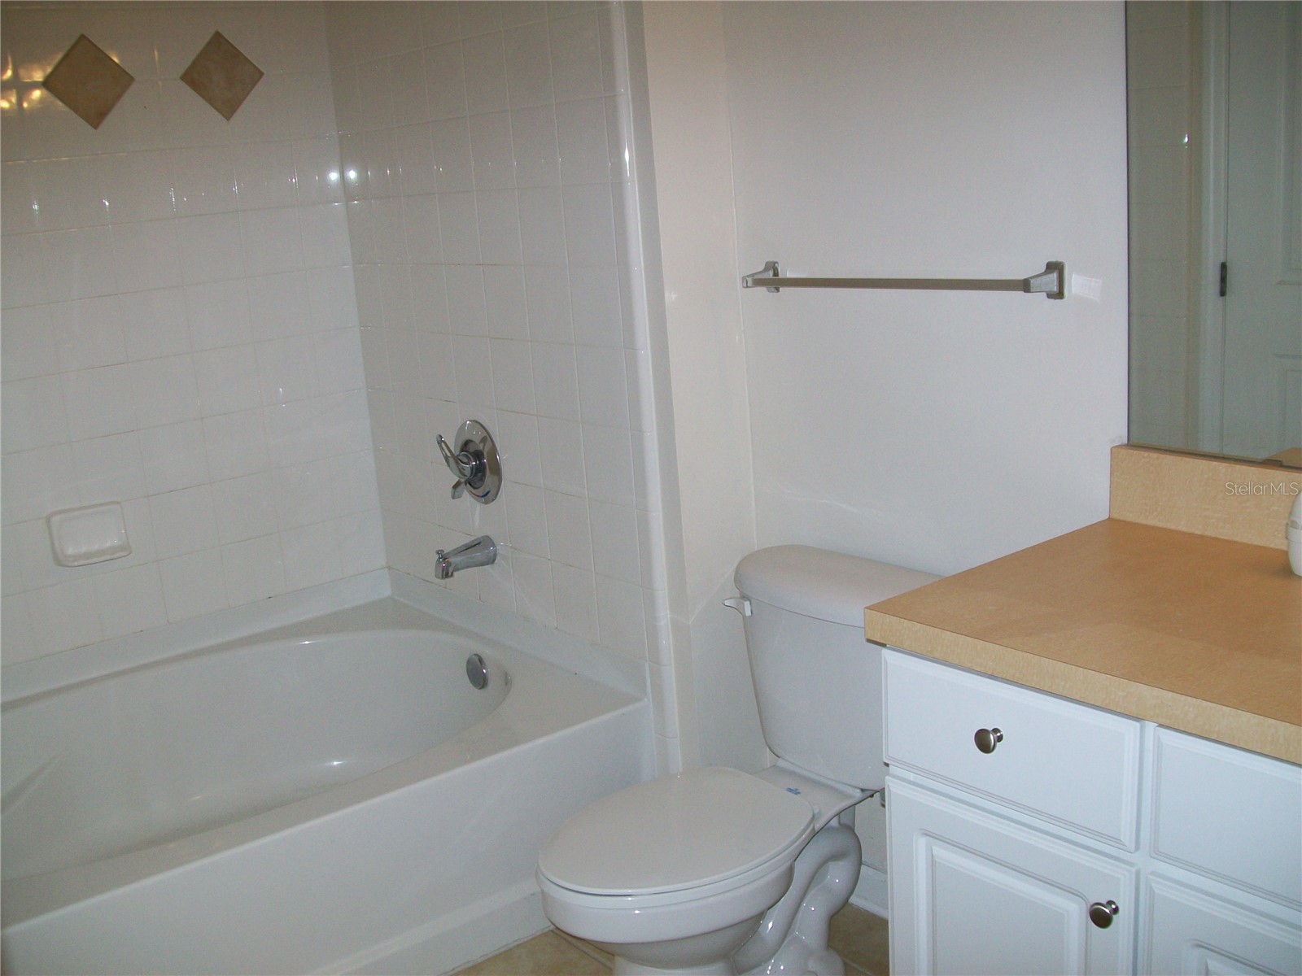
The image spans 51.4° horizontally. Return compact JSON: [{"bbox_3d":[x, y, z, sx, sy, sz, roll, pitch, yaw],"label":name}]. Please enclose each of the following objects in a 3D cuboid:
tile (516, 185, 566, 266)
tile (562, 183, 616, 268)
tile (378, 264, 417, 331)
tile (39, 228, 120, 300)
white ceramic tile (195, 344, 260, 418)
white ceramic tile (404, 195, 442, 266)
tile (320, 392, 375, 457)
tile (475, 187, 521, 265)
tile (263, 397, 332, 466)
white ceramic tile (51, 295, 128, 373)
[{"bbox_3d":[-0.211,-0.517,2.673,0.010,0.152,0.152,-15,17,-38],"label":"tile"},{"bbox_3d":[-0.112,-0.489,2.516,0.009,0.152,0.152,-15,17,-37],"label":"tile"},{"bbox_3d":[-0.585,-0.442,3.140,0.010,0.152,0.152,-15,17,-37],"label":"tile"},{"bbox_3d":[-1.217,-0.477,2.870,0.152,0.152,0.010,-15,17,-37],"label":"tile"},{"bbox_3d":[-0.986,-0.249,3.157,0.152,0.152,0.009,-14,16,-37],"label":"white ceramic tile"},{"bbox_3d":[-0.498,-0.569,2.987,0.010,0.152,0.152,-15,17,-37],"label":"white ceramic tile"},{"bbox_3d":[-0.748,-0.160,3.330,0.121,0.152,0.009,-15,17,-37],"label":"tile"},{"bbox_3d":[-0.305,-0.529,2.752,0.010,0.152,0.152,-15,17,-37],"label":"tile"},{"bbox_3d":[-0.851,-0.132,3.238,0.152,0.152,0.010,-15,17,-37],"label":"tile"},{"bbox_3d":[-1.208,-0.332,2.903,0.152,0.152,0.010,-15,17,-37],"label":"white ceramic tile"}]

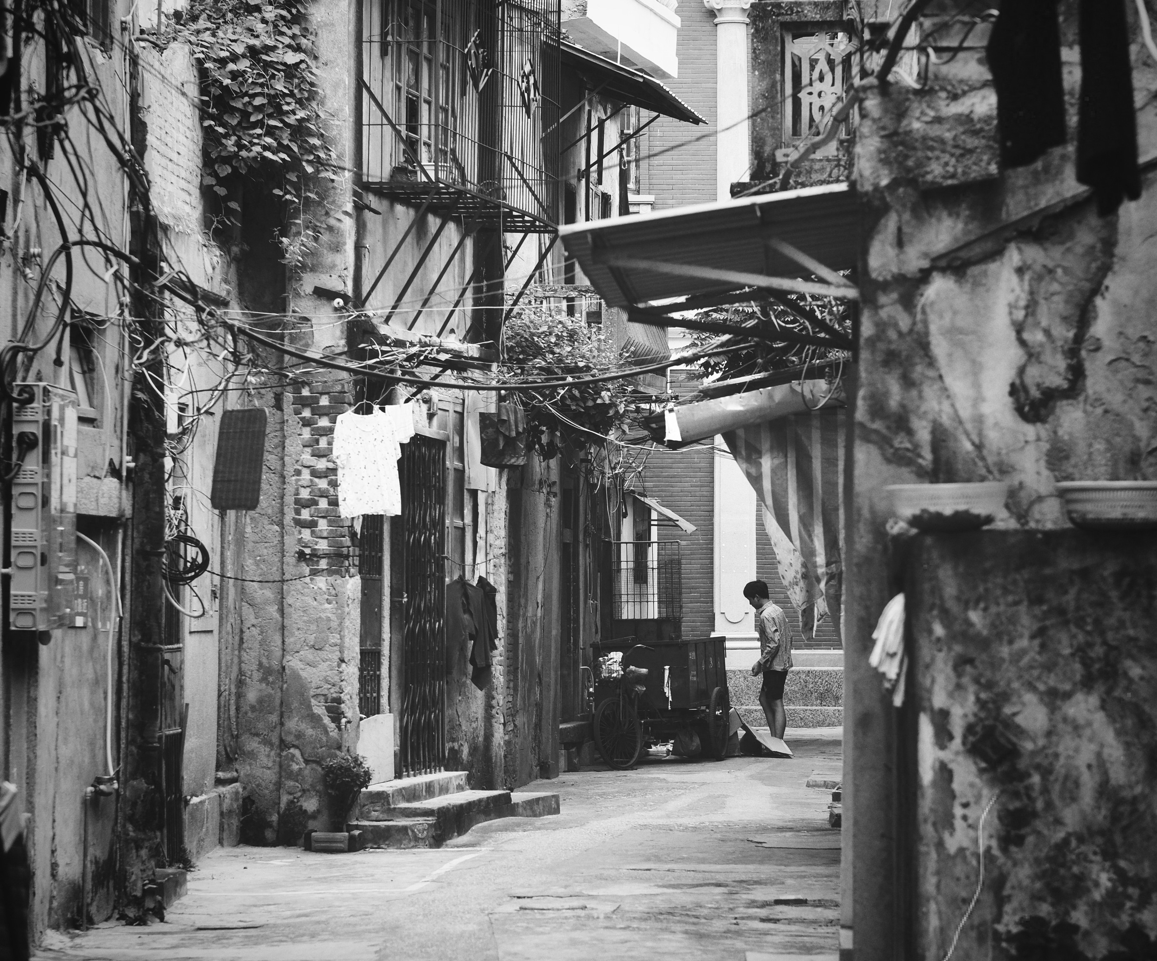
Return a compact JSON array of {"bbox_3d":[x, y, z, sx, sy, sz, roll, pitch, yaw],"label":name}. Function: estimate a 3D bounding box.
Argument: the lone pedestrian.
[{"bbox_3d":[1.870,1.797,39.800,0.430,1.620,0.480,0,-1,25],"label":"lone pedestrian"}]

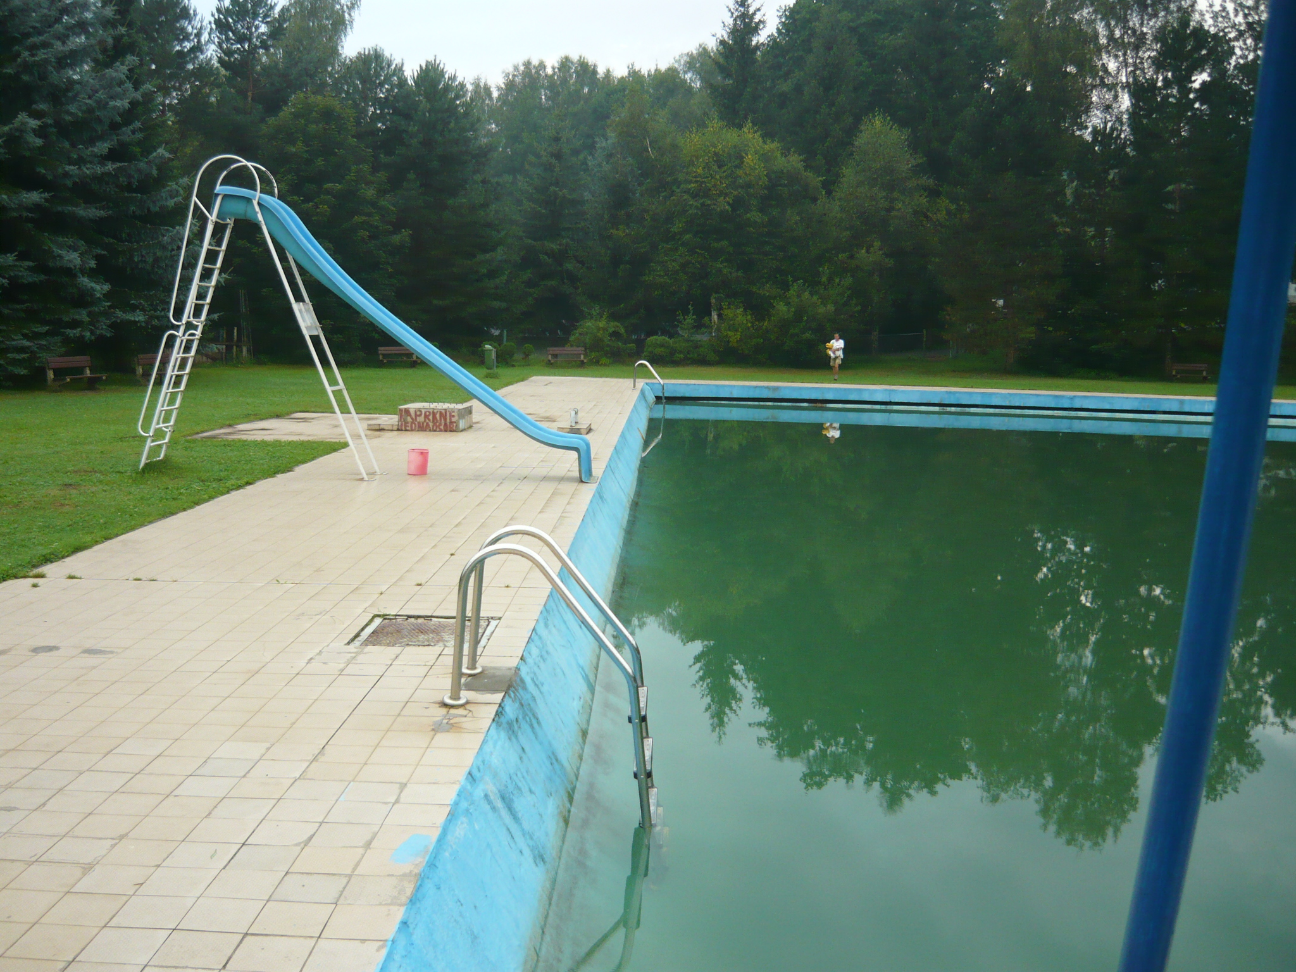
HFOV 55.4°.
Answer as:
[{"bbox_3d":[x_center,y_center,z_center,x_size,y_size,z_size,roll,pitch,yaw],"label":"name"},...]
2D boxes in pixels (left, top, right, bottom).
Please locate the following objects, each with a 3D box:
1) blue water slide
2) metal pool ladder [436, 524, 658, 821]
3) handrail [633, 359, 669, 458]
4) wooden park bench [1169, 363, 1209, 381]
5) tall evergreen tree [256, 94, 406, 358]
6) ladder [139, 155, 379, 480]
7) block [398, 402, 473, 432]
[{"bbox_3d":[-2.788,-1.763,14.315,4.410,3.201,0.500,3,8,5],"label":"blue water slide"},{"bbox_3d":[-0.459,1.000,6.264,1.100,1.500,0.540,2,8,1],"label":"metal pool ladder"},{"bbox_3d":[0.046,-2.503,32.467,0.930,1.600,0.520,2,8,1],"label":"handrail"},{"bbox_3d":[25.396,-5.321,57.813,1.620,0.750,0.650,2,8,1],"label":"wooden park bench"},{"bbox_3d":[-12.415,-10.198,48.323,6.066,10.697,5.900,2,8,1],"label":"tall evergreen tree"},{"bbox_3d":[-4.548,-1.974,14.447,2.764,3.627,0.520,3,8,5],"label":"ladder"},{"bbox_3d":[-3.407,-1.101,19.827,0.960,0.345,1.060,2,8,1],"label":"block"}]

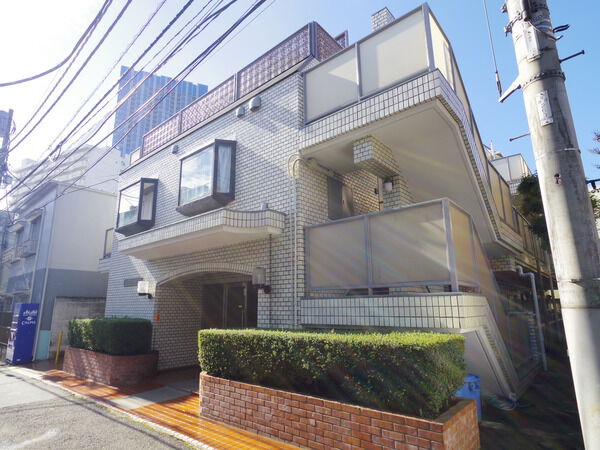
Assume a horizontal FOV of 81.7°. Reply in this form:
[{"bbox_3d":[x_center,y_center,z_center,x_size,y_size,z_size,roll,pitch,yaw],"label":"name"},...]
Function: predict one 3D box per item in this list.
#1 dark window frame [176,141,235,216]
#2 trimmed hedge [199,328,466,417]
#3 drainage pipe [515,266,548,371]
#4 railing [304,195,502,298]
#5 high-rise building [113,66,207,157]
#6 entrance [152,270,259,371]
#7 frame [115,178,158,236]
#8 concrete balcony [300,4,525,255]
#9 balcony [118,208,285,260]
[{"bbox_3d":[-1.877,-0.935,6.989,1.290,1.280,0.450,-12,-17,40],"label":"dark window frame"},{"bbox_3d":[0.061,1.672,4.368,3.480,0.590,0.840,-12,-17,40],"label":"trimmed hedge"},{"bbox_3d":[4.499,1.769,6.718,0.340,1.930,0.120,-12,-17,40],"label":"drainage pipe"},{"bbox_3d":[1.415,0.528,5.129,2.180,1.080,1.620,-12,-17,40],"label":"railing"},{"bbox_3d":[-109.031,-26.063,263.773,62.412,174.360,35.000,5,-14,-23],"label":"high-rise building"},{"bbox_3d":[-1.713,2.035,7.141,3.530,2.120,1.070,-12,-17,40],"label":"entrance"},{"bbox_3d":[-4.250,-0.453,9.012,1.260,1.270,0.430,-12,-17,40],"label":"frame"},{"bbox_3d":[2.339,-0.977,6.598,2.260,2.900,4.540,-12,-17,40],"label":"concrete balcony"},{"bbox_3d":[-2.316,0.286,6.726,4.630,0.310,1.010,-12,-17,40],"label":"balcony"}]

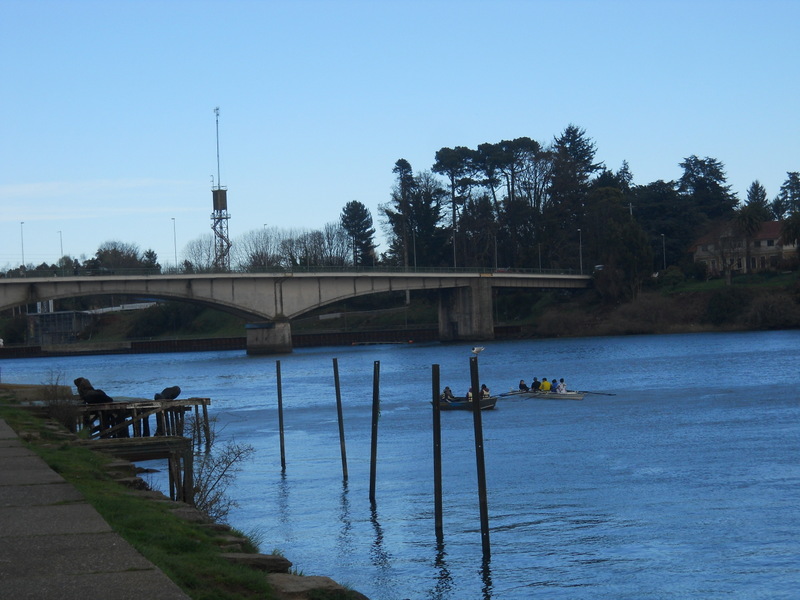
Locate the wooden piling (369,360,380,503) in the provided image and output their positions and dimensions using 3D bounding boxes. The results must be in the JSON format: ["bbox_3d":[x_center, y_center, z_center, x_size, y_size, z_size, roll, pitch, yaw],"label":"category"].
[{"bbox_3d":[-0.670,3.514,51.409,0.150,3.743,0.150,2,-1,0],"label":"wooden piling"}]

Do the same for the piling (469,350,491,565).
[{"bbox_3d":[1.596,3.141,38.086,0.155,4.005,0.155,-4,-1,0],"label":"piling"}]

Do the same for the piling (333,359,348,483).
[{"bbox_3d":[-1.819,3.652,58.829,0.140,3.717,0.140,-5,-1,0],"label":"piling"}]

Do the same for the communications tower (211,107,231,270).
[{"bbox_3d":[-42.806,-25.060,460.000,4.300,42.686,4.300,-2,-1,-11],"label":"communications tower"}]

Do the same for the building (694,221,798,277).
[{"bbox_3d":[66.810,-9.987,372.000,17.500,10.600,11.000,-3,-1,27],"label":"building"}]

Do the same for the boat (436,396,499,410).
[{"bbox_3d":[3.438,5.405,99.562,3.600,0.650,1.400,-3,-1,22],"label":"boat"}]

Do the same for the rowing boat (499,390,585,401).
[{"bbox_3d":[8.448,5.414,110.734,1.050,0.500,8.600,-2,-1,-24],"label":"rowing boat"}]

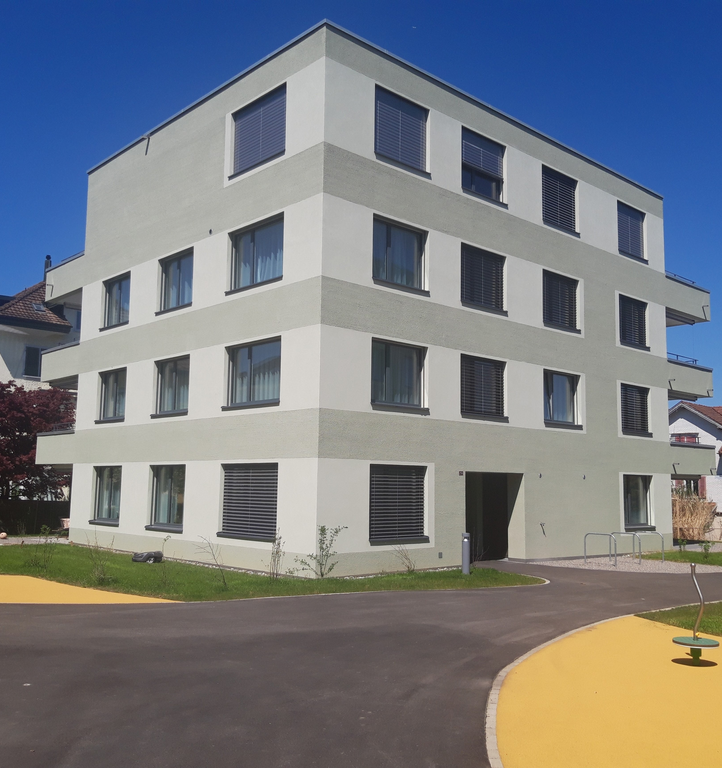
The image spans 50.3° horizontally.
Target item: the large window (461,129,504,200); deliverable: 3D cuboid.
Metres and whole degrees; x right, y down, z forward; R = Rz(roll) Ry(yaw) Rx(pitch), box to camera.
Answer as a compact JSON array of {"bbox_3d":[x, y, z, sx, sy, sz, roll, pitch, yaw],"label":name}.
[{"bbox_3d":[3.148,-5.785,20.519,1.833,1.590,0.180,7,-10,-42],"label":"large window"}]

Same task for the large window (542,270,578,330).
[{"bbox_3d":[5.836,-2.463,22.771,1.797,1.523,0.130,7,-9,-42],"label":"large window"}]

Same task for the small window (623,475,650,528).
[{"bbox_3d":[8.403,3.587,23.535,1.794,1.571,0.200,7,-10,-41],"label":"small window"}]

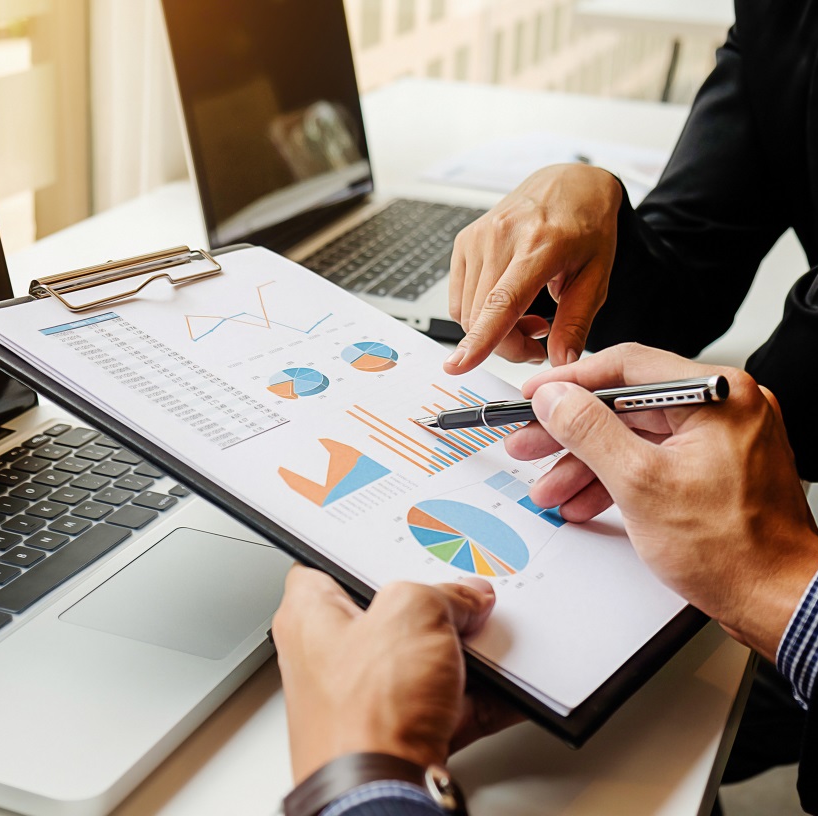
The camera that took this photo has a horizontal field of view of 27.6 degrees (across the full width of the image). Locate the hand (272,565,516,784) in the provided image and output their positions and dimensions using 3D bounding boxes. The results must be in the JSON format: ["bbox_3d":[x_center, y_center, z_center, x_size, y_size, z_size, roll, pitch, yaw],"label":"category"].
[{"bbox_3d":[-0.006,0.088,0.597,0.098,0.070,0.135,6,34,9],"label":"hand"}]

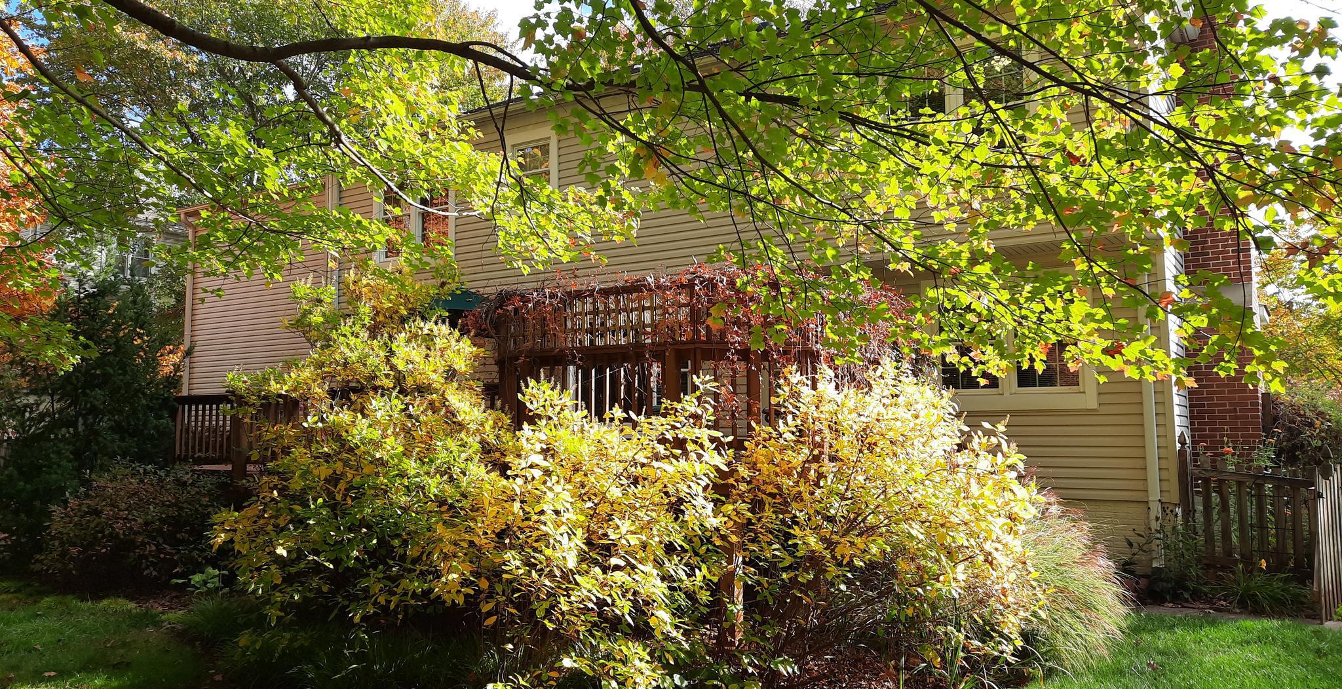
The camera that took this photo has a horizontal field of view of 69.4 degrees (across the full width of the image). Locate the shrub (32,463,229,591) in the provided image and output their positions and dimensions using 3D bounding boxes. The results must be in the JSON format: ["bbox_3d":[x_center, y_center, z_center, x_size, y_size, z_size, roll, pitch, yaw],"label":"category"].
[{"bbox_3d":[-6.073,1.960,10.890,1.950,1.250,1.750,2,-6,-29],"label":"shrub"}]

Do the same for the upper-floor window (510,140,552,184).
[{"bbox_3d":[-2.075,-2.539,14.397,0.782,0.988,0.100,-4,-6,32],"label":"upper-floor window"}]

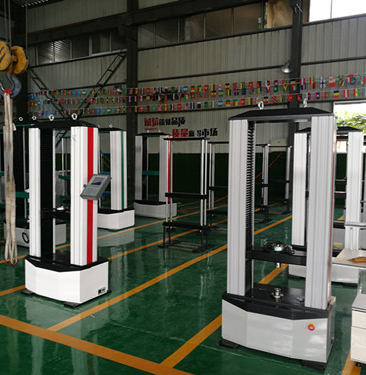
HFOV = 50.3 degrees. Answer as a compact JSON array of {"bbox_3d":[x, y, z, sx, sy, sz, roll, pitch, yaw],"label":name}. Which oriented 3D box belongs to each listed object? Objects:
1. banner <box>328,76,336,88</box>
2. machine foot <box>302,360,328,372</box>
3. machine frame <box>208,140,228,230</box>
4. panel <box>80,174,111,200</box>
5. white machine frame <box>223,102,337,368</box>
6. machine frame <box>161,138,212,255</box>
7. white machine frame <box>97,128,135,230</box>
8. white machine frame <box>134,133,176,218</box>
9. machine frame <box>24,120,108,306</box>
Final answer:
[{"bbox_3d":[4.884,-3.469,12.800,0.210,0.330,0.040,2,4,29],"label":"banner"},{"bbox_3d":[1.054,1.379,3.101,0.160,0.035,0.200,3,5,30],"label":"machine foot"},{"bbox_3d":[1.031,-0.015,9.236,0.895,2.057,0.597,2,4,29],"label":"machine frame"},{"bbox_3d":[-0.951,-0.003,4.287,0.217,0.295,0.055,2,-38,29],"label":"panel"},{"bbox_3d":[0.855,0.353,3.382,0.895,2.033,0.604,2,4,29],"label":"white machine frame"},{"bbox_3d":[0.075,0.102,7.346,0.895,2.041,0.597,2,4,29],"label":"machine frame"},{"bbox_3d":[-1.793,-0.211,9.483,1.020,2.378,0.754,2,4,29],"label":"white machine frame"},{"bbox_3d":[-0.793,-0.334,11.339,1.020,2.410,0.754,2,4,29],"label":"white machine frame"},{"bbox_3d":[-1.397,0.260,4.649,0.895,2.033,0.604,2,4,29],"label":"machine frame"}]

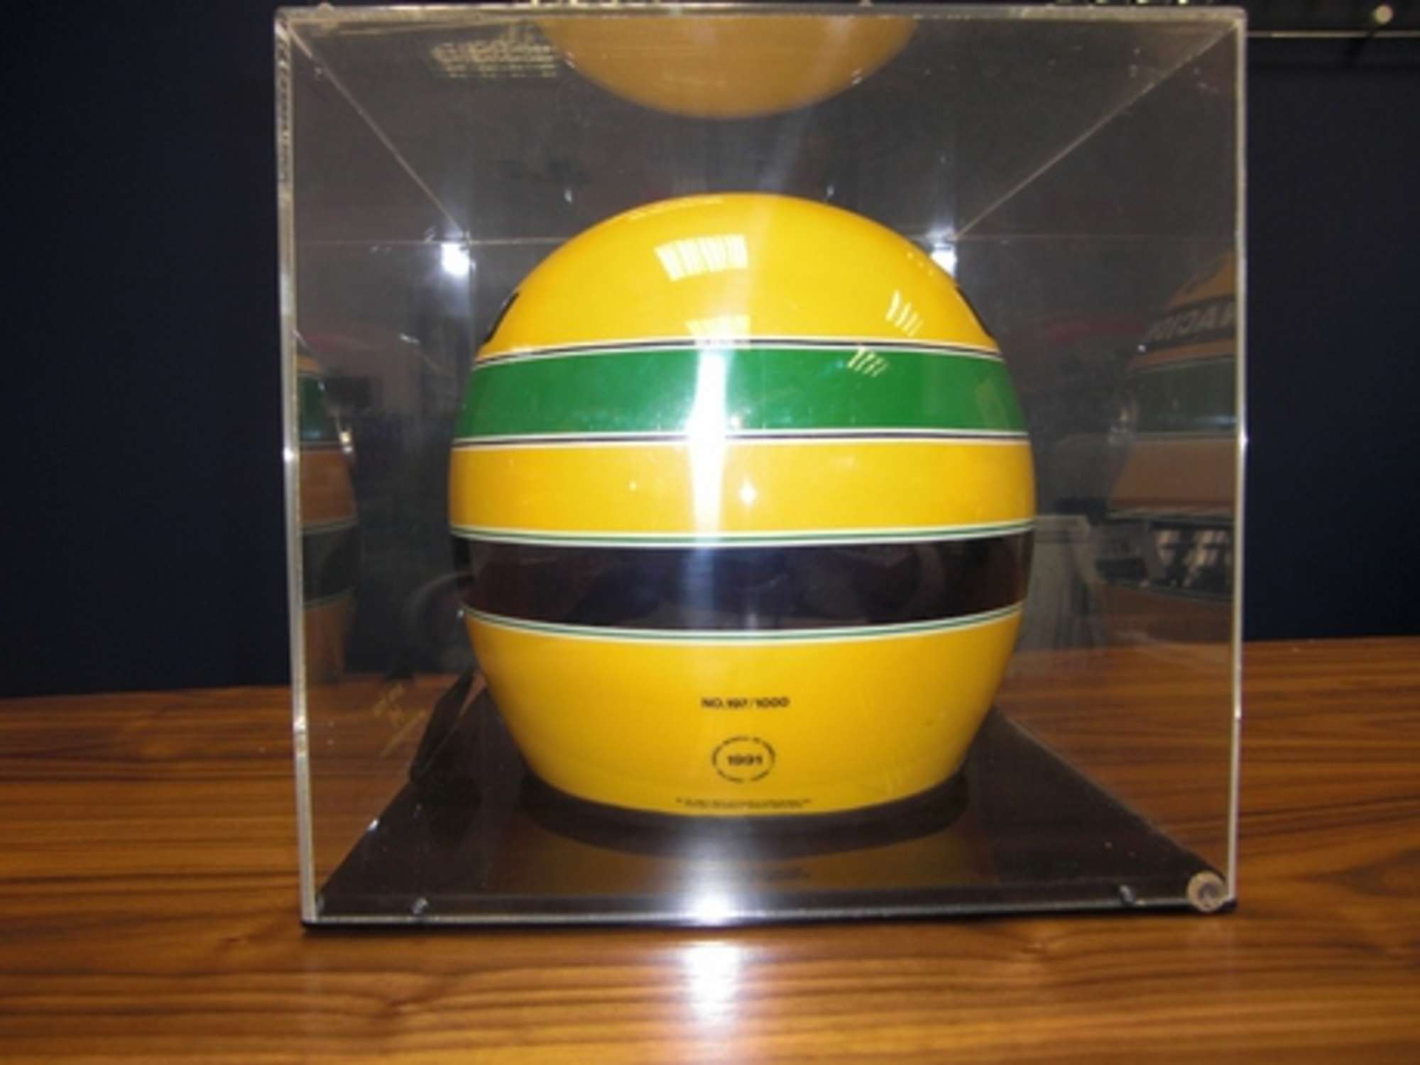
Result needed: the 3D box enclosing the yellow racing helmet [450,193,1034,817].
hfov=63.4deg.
[{"bbox_3d":[0.013,-0.022,0.527,0.254,0.258,0.325,-1,3,-1],"label":"yellow racing helmet"}]

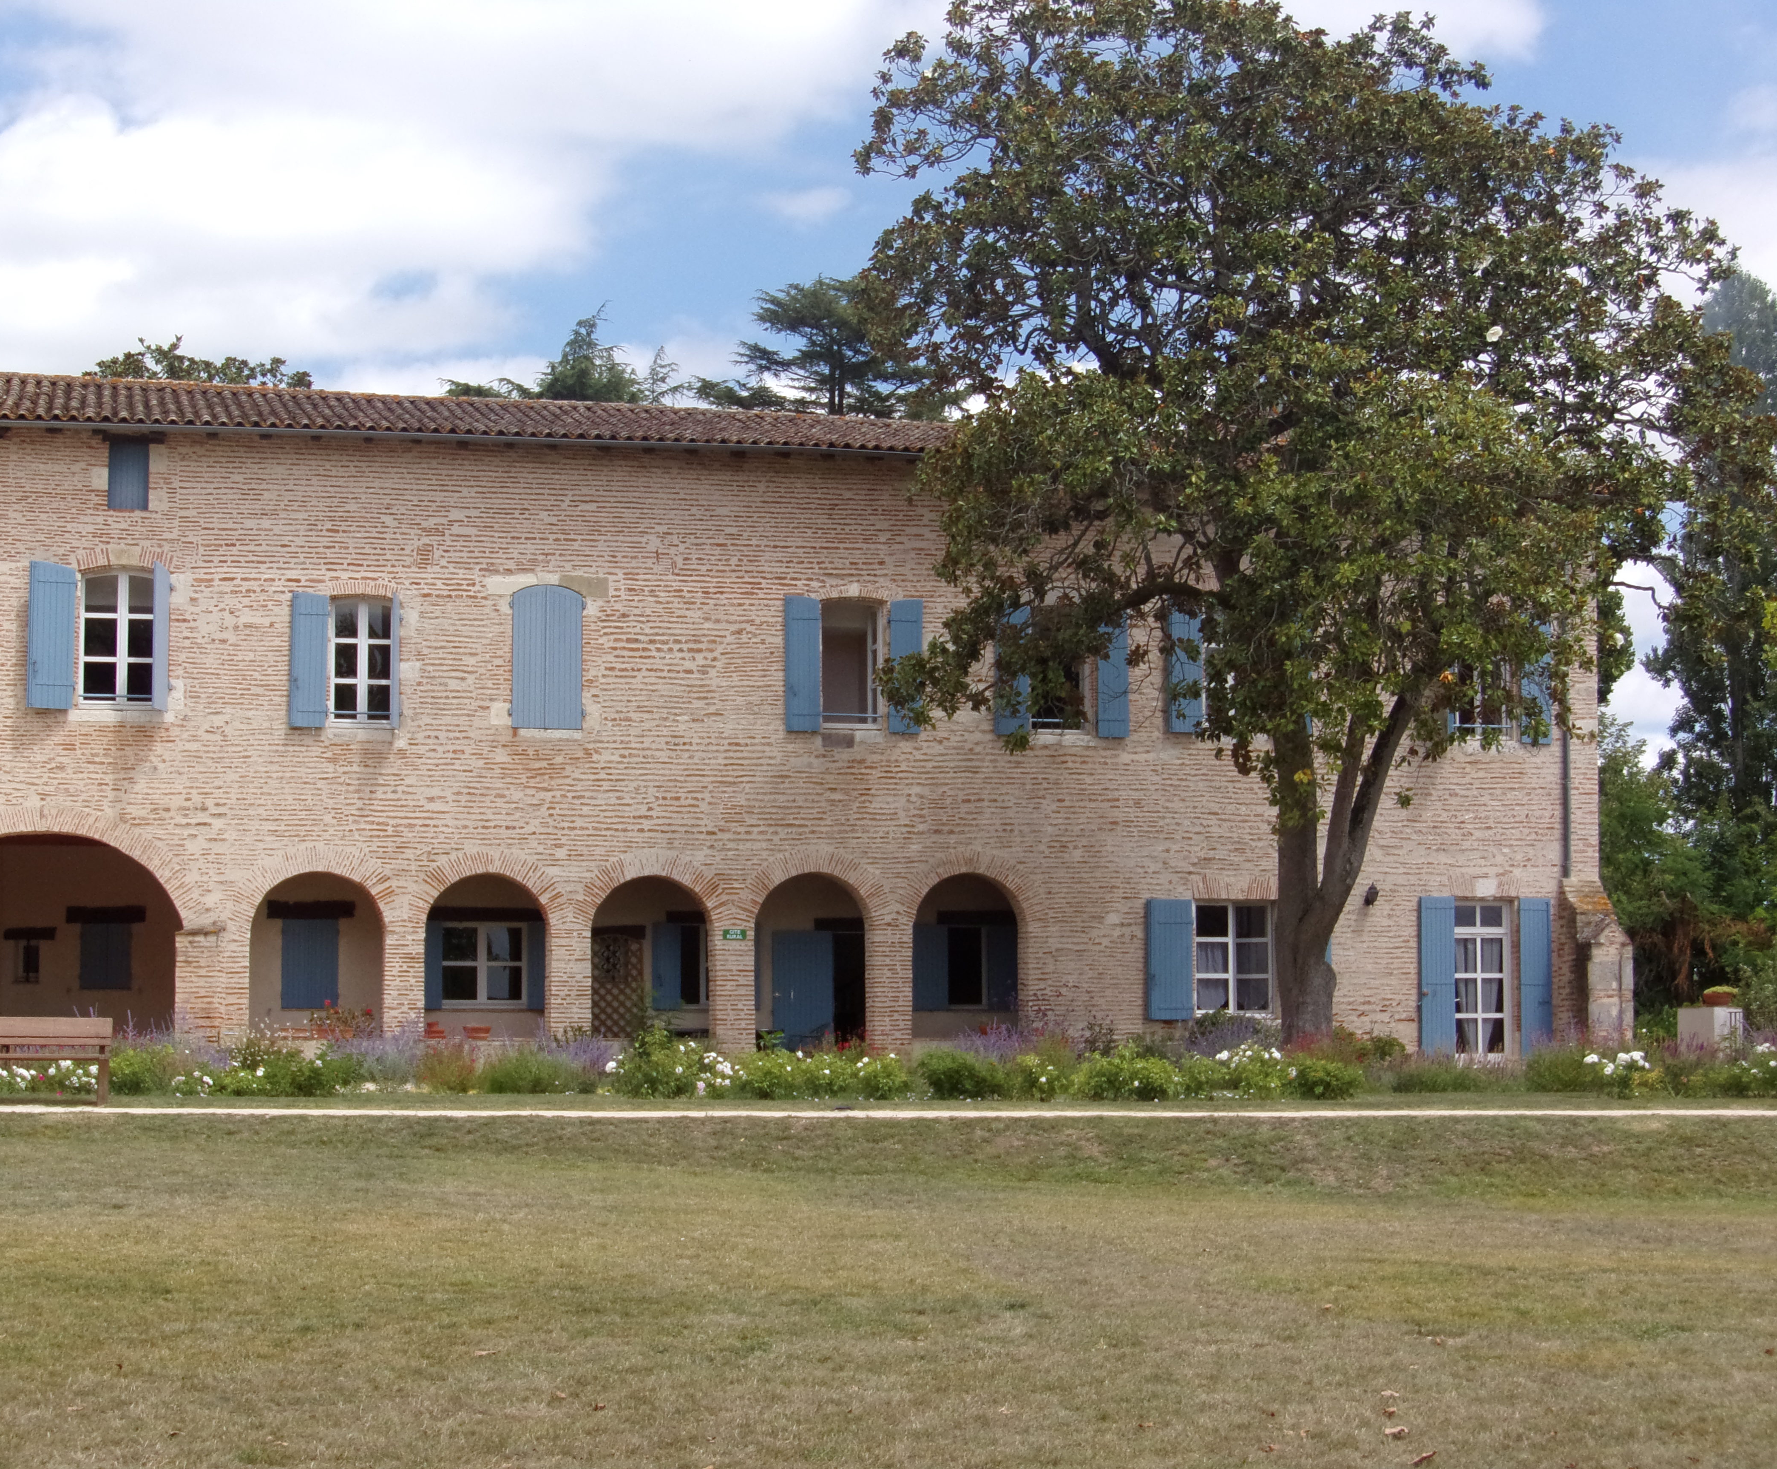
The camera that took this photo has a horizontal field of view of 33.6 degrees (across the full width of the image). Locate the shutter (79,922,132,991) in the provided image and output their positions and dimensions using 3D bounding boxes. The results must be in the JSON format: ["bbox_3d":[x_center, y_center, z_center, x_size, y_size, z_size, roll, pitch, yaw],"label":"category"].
[{"bbox_3d":[-11.189,3.188,42.099,0.727,0.948,0.060,1,-4,-11],"label":"shutter"}]

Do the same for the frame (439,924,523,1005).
[{"bbox_3d":[-5.883,3.335,42.746,1.176,1.175,0.100,1,-4,-11],"label":"frame"}]

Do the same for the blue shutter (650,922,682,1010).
[{"bbox_3d":[-3.255,3.407,43.167,0.429,1.287,0.050,1,-4,-11],"label":"blue shutter"}]

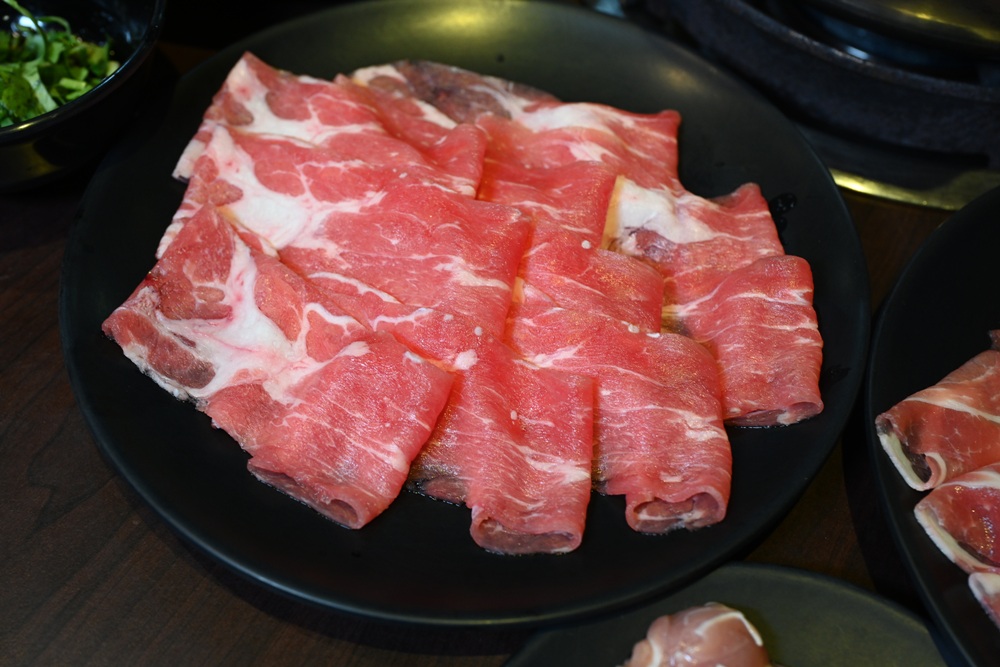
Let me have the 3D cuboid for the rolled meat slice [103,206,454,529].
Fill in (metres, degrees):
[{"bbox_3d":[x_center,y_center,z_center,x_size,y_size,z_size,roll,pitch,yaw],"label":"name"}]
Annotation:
[{"bbox_3d":[-0.069,0.004,0.360,0.116,0.020,0.054,33,58,21],"label":"rolled meat slice"}]

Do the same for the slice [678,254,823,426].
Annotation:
[{"bbox_3d":[0.075,0.000,0.370,0.052,0.018,0.059,2,52,0],"label":"slice"}]

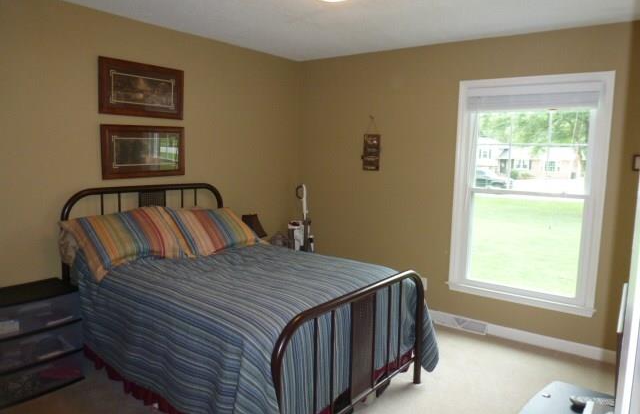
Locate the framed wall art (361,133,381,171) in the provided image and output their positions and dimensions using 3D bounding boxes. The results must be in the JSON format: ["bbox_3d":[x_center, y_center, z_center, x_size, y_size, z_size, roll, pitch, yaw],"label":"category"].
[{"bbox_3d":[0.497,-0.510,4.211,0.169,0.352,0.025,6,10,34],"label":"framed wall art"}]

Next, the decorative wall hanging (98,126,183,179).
[{"bbox_3d":[-1.285,-0.408,3.278,0.030,0.376,0.703,6,10,34],"label":"decorative wall hanging"}]

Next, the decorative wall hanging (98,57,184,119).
[{"bbox_3d":[-1.277,-0.840,3.225,0.030,0.376,0.713,6,10,34],"label":"decorative wall hanging"}]

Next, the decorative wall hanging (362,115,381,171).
[{"bbox_3d":[0.499,-0.597,4.198,0.174,0.528,0.025,6,10,34],"label":"decorative wall hanging"}]

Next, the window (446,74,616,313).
[{"bbox_3d":[1.618,-0.110,3.529,1.115,1.788,0.110,6,10,34],"label":"window"}]

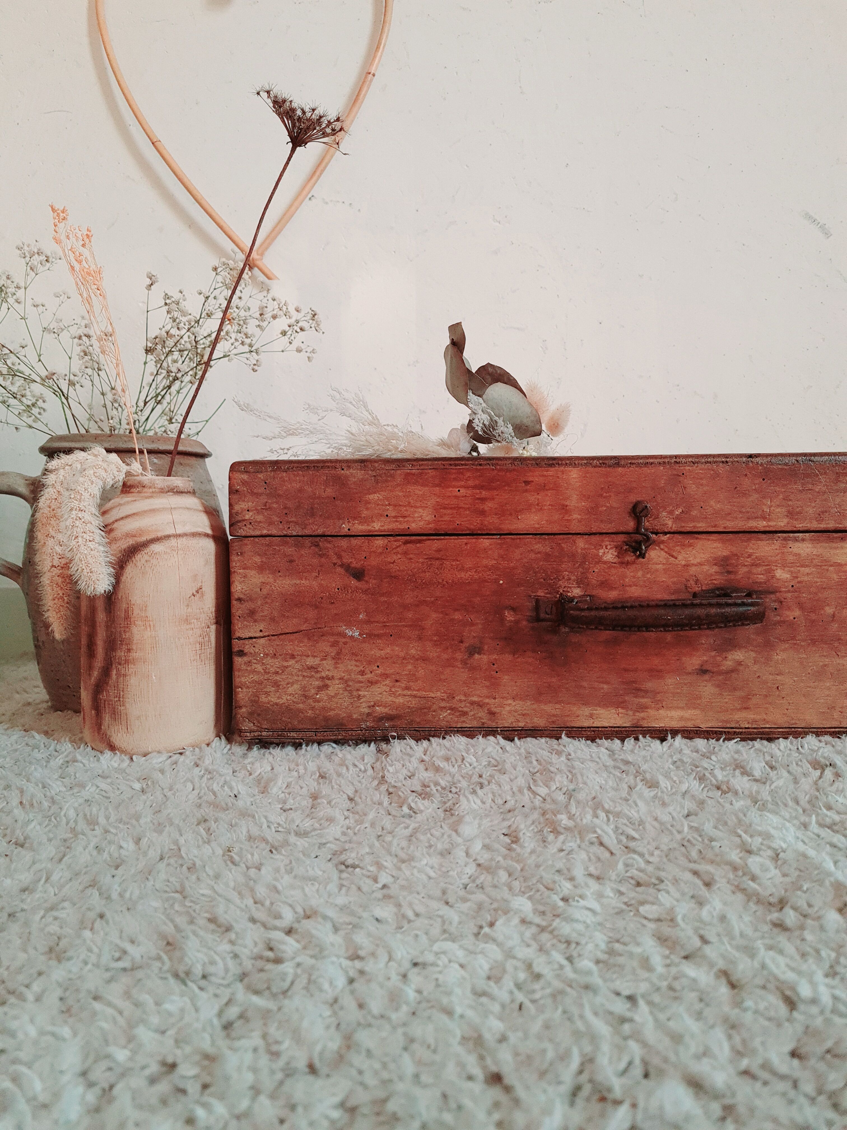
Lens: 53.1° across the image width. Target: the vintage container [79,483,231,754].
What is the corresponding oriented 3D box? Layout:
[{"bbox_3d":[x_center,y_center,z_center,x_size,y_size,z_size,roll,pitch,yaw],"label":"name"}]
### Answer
[{"bbox_3d":[-0.197,0.030,0.619,0.106,0.188,0.106,0,6,0],"label":"vintage container"}]

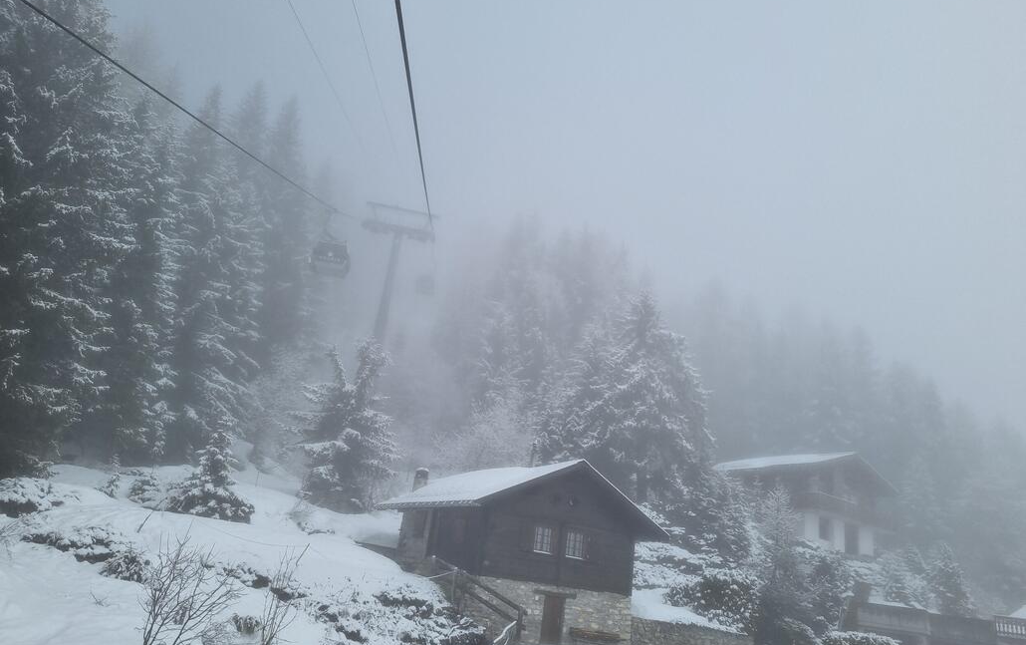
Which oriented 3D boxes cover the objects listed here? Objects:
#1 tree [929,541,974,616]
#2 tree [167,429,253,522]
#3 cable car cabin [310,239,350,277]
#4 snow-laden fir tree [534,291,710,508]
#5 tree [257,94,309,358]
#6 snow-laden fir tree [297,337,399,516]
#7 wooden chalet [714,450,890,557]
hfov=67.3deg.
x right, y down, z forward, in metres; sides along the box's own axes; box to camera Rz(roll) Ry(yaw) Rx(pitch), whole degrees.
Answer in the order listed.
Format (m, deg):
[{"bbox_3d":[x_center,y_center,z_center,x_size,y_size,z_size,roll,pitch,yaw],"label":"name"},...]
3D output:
[{"bbox_3d":[24.176,14.227,42.453,2.600,4.186,2.600,-3,-21,29],"label":"tree"},{"bbox_3d":[-9.877,5.011,26.000,3.077,2.960,3.077,6,-20,0],"label":"tree"},{"bbox_3d":[-11.620,-4.084,49.000,1.950,2.100,1.950,8,-21,-6],"label":"cable car cabin"},{"bbox_3d":[7.150,4.310,48.930,11.433,13.807,10.821,6,-20,0],"label":"snow-laden fir tree"},{"bbox_3d":[-18.789,-7.452,62.000,5.000,22.600,5.000,6,-20,0],"label":"tree"},{"bbox_3d":[-8.442,5.133,39.000,4.900,8.916,4.900,11,-19,-11],"label":"snow-laden fir tree"},{"bbox_3d":[23.448,14.294,61.463,12.368,7.145,9.198,22,-26,-37],"label":"wooden chalet"}]

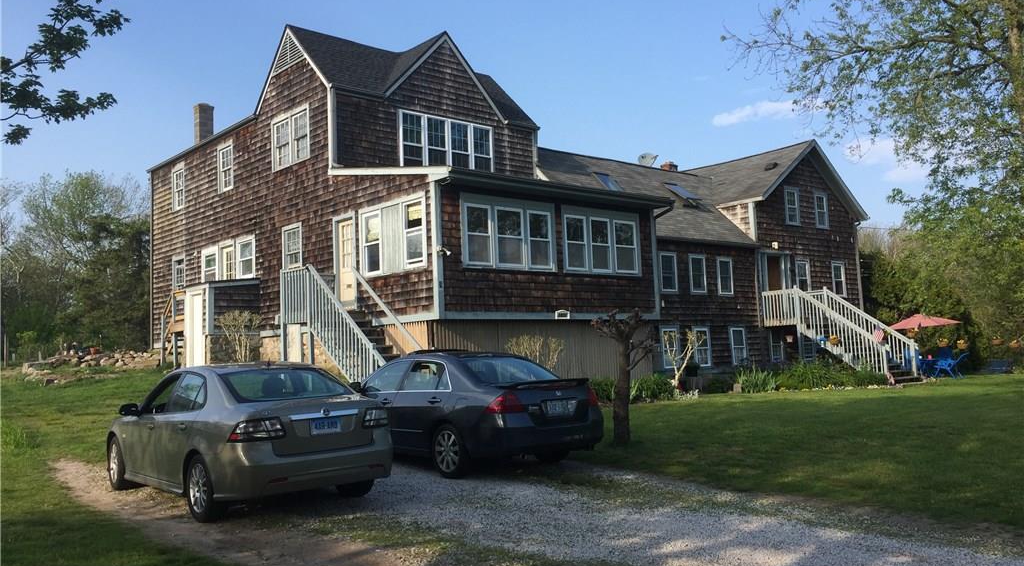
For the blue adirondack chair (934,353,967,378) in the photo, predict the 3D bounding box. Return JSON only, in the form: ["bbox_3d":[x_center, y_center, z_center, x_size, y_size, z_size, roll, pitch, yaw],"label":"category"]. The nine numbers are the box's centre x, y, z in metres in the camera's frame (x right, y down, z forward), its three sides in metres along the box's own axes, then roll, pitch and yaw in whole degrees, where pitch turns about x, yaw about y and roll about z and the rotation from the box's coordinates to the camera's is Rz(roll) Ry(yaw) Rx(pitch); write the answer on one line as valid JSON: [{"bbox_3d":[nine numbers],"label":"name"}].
[{"bbox_3d":[14.328,2.702,28.000,0.970,0.820,0.720,-5,-5,26],"label":"blue adirondack chair"}]

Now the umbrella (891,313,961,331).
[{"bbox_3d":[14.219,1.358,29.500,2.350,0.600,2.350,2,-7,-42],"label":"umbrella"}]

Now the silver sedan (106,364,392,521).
[{"bbox_3d":[-3.183,1.655,9.743,1.790,1.440,4.640,1,-5,-40],"label":"silver sedan"}]

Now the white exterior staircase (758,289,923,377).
[{"bbox_3d":[9.774,1.441,25.840,1.850,2.750,3.750,2,-7,-42],"label":"white exterior staircase"}]

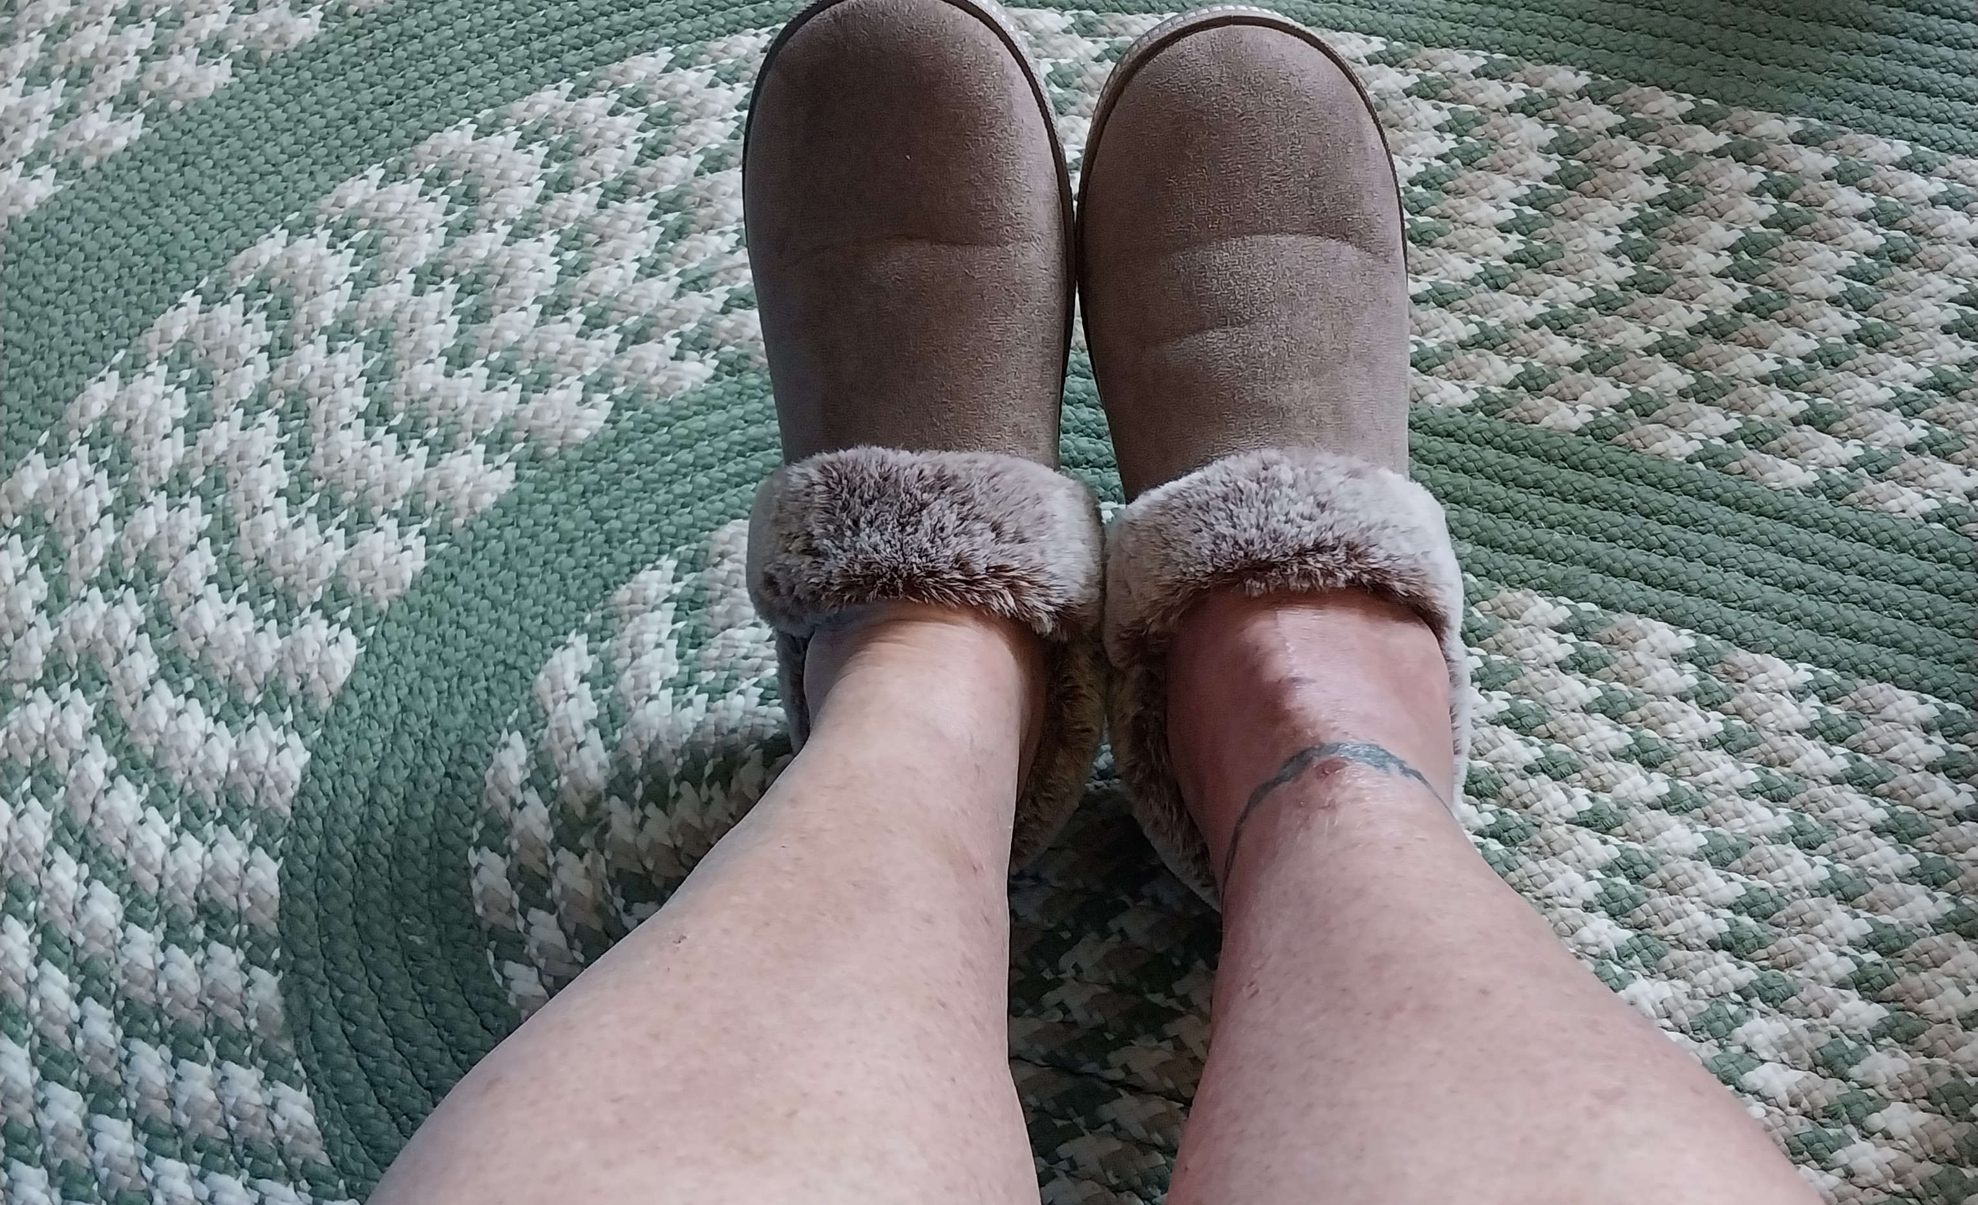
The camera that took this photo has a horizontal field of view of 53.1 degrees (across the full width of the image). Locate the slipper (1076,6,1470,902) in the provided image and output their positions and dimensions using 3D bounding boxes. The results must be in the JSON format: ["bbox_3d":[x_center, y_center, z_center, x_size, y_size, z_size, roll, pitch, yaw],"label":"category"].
[{"bbox_3d":[0.087,-0.049,0.622,0.113,0.115,0.285,-2,97,-1],"label":"slipper"}]

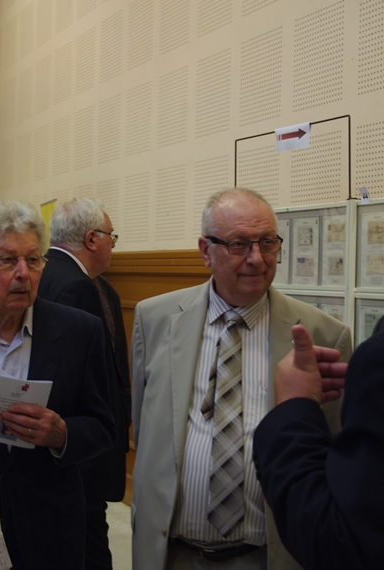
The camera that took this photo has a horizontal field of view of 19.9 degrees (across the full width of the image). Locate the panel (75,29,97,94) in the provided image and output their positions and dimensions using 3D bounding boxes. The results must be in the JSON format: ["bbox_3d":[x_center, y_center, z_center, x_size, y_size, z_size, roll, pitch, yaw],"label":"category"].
[{"bbox_3d":[-0.829,-1.740,8.530,0.020,0.455,0.455,1,0,-24],"label":"panel"}]

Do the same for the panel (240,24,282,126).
[{"bbox_3d":[0.362,-1.092,5.788,0.020,0.455,0.455,1,0,-24],"label":"panel"}]

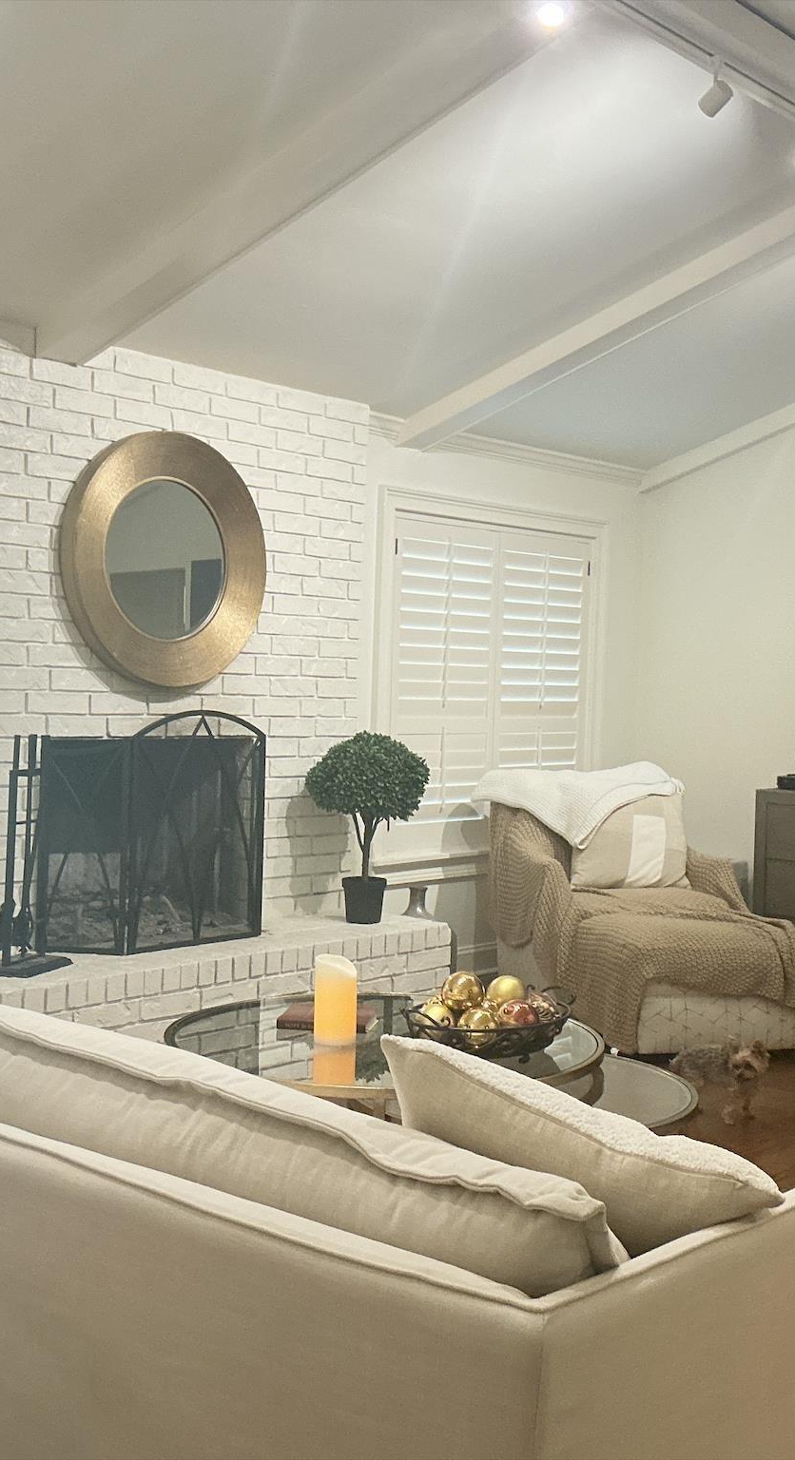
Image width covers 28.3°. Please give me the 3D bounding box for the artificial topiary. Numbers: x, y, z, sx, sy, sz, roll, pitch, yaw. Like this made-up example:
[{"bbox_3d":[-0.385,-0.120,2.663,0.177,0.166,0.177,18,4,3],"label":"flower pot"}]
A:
[{"bbox_3d":[-0.118,0.290,5.989,0.450,0.563,0.470,2,2,0],"label":"artificial topiary"}]

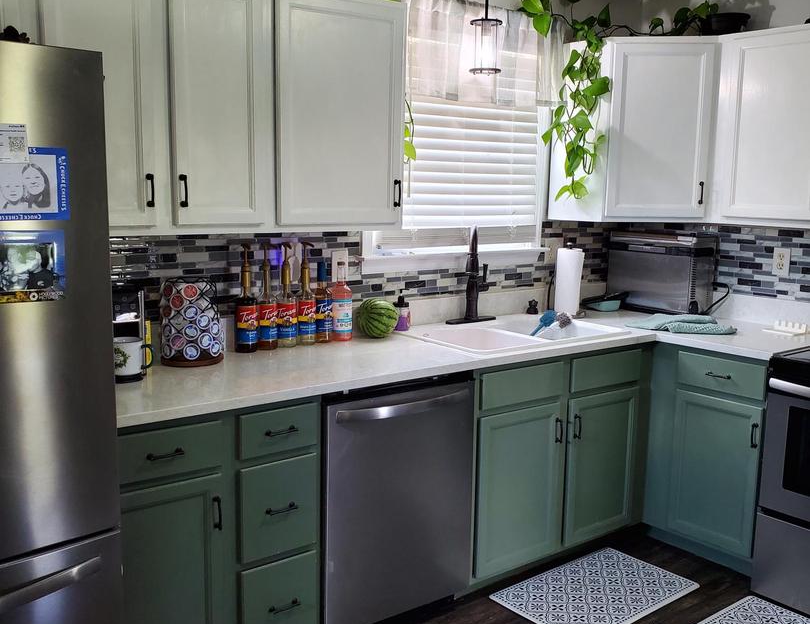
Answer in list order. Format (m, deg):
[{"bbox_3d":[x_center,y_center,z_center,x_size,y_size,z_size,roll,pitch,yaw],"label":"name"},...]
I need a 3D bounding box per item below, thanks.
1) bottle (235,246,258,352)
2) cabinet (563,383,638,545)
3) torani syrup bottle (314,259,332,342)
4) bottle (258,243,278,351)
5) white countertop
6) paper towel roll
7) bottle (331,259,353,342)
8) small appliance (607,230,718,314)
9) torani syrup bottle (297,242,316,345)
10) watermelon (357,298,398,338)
[{"bbox_3d":[-0.548,-0.049,2.796,0.076,0.374,0.076,1,9,0],"label":"bottle"},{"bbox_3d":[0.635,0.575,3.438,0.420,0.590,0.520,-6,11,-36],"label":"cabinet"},{"bbox_3d":[-0.301,-0.040,3.032,0.073,0.303,0.073,1,9,0],"label":"torani syrup bottle"},{"bbox_3d":[-0.483,-0.055,2.876,0.074,0.375,0.086,-6,11,-36],"label":"bottle"},{"bbox_3d":[0.324,0.160,2.906,2.870,0.037,1.170,-6,11,-36],"label":"white countertop"},{"bbox_3d":[0.776,-0.146,3.813,0.122,0.308,0.122,1,9,0],"label":"paper towel roll"},{"bbox_3d":[-0.237,-0.041,3.023,0.076,0.295,0.076,1,9,0],"label":"bottle"},{"bbox_3d":[1.211,-0.188,3.896,0.210,0.380,0.490,-6,11,-36],"label":"small appliance"},{"bbox_3d":[-0.357,-0.067,2.967,0.074,0.375,0.088,-6,11,-36],"label":"torani syrup bottle"},{"bbox_3d":[-0.101,0.024,3.072,0.156,0.155,0.156,1,9,0],"label":"watermelon"}]

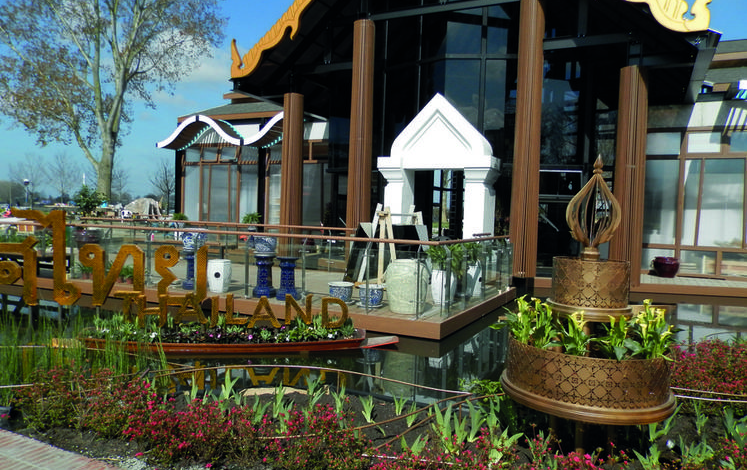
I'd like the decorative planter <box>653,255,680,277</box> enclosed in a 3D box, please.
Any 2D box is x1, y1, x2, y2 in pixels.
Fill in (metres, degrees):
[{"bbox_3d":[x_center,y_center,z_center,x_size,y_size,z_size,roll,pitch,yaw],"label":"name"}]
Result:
[{"bbox_3d":[7.436,0.826,13.643,0.550,0.460,0.550,3,3,27],"label":"decorative planter"}]

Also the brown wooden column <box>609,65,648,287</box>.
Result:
[{"bbox_3d":[4.641,-1.054,9.771,0.550,3.975,0.550,3,3,27],"label":"brown wooden column"}]

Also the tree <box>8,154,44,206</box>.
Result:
[{"bbox_3d":[-57.731,-8.927,90.000,6.000,9.400,6.000,3,3,27],"label":"tree"}]

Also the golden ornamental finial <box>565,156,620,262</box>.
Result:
[{"bbox_3d":[1.439,-0.175,3.500,0.335,0.690,0.335,3,3,27],"label":"golden ornamental finial"}]

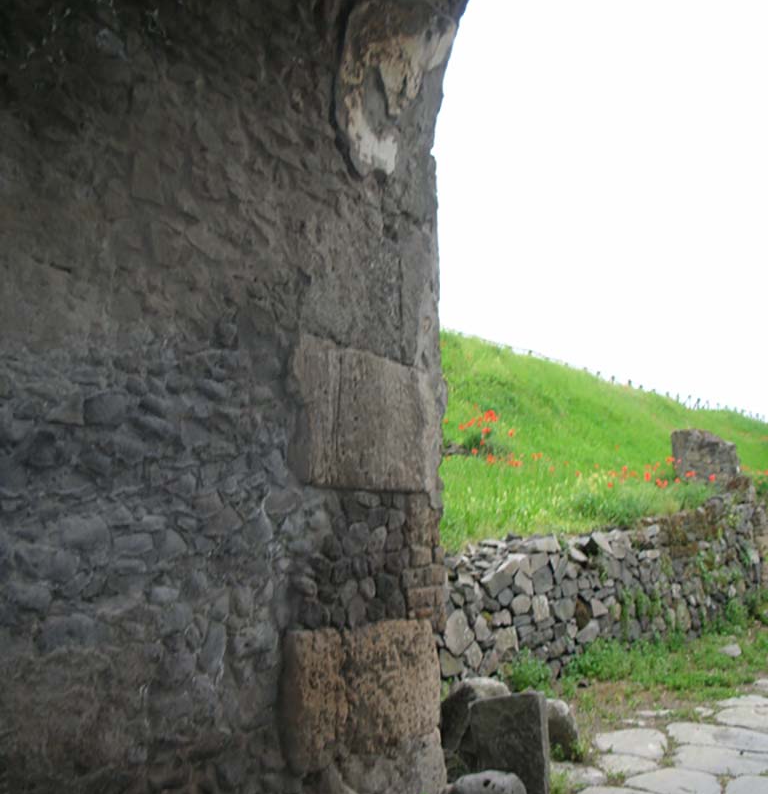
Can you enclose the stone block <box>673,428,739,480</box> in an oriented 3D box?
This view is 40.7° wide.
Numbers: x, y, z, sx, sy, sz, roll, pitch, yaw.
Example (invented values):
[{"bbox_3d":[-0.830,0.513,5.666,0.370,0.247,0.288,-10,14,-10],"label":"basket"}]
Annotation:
[{"bbox_3d":[3.912,0.712,12.600,0.720,0.600,0.420,4,-9,-25],"label":"stone block"}]

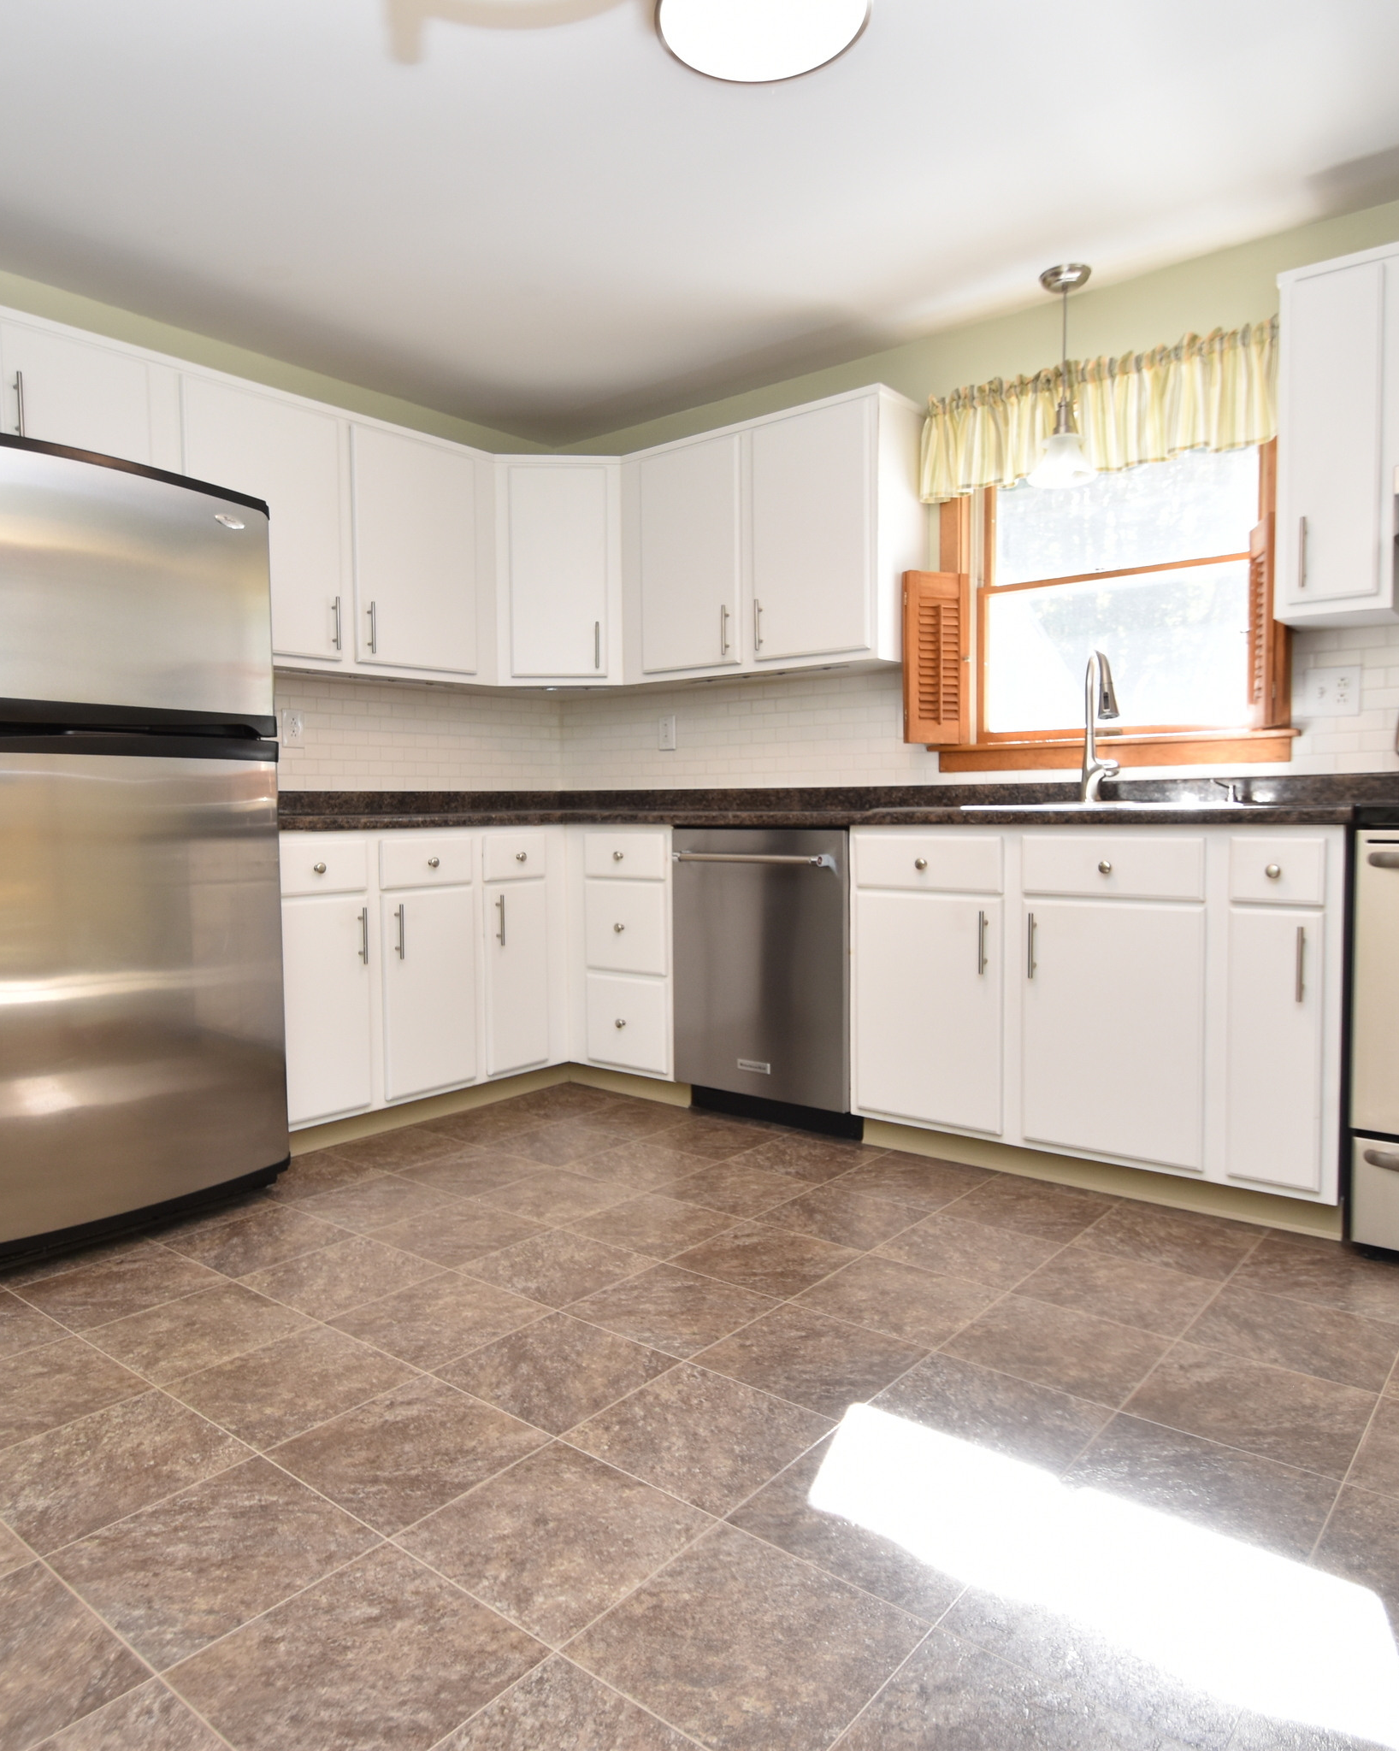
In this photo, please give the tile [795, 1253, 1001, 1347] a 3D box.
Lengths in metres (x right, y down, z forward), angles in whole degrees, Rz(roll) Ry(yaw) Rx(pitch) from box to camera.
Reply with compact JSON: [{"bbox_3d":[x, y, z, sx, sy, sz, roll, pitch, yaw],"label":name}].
[{"bbox_3d":[0.379,0.811,2.094,0.304,0.010,0.300,2,4,39],"label":"tile"}]

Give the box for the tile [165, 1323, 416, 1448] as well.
[{"bbox_3d":[-0.661,0.835,1.796,0.306,0.010,0.301,2,4,38],"label":"tile"}]

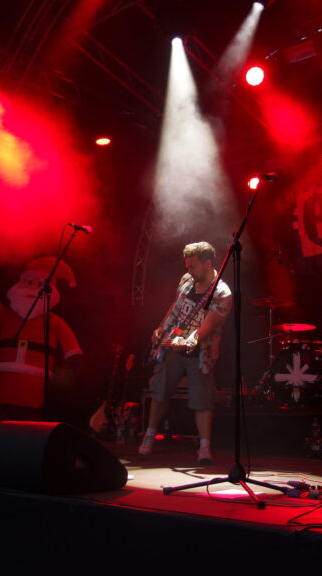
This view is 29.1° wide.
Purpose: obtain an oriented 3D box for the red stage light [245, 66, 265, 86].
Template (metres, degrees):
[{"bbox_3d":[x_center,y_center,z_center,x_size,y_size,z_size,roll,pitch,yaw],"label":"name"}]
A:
[{"bbox_3d":[1.136,-2.586,7.503,0.260,0.260,0.300,-1,30,7],"label":"red stage light"}]

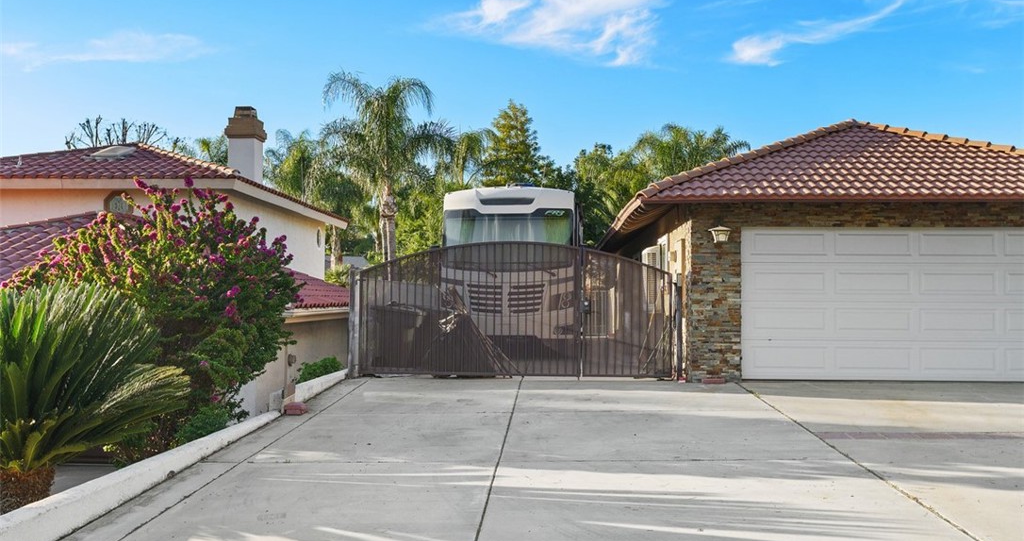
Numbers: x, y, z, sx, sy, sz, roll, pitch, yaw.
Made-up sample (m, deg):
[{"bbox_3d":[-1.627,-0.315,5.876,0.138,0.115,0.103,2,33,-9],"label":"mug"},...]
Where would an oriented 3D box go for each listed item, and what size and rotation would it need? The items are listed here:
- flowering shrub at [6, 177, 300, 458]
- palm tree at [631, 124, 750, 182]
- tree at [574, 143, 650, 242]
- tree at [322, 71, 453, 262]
[{"bbox_3d":[-3.420,0.580,9.000,2.850,2.800,2.500,0,0,0],"label":"flowering shrub"},{"bbox_3d":[5.150,-1.250,27.000,3.700,5.700,3.700,0,0,0],"label":"palm tree"},{"bbox_3d":[2.750,-0.900,26.000,2.600,5.000,2.600,0,0,0],"label":"tree"},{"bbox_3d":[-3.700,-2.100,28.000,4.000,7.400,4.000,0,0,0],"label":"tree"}]

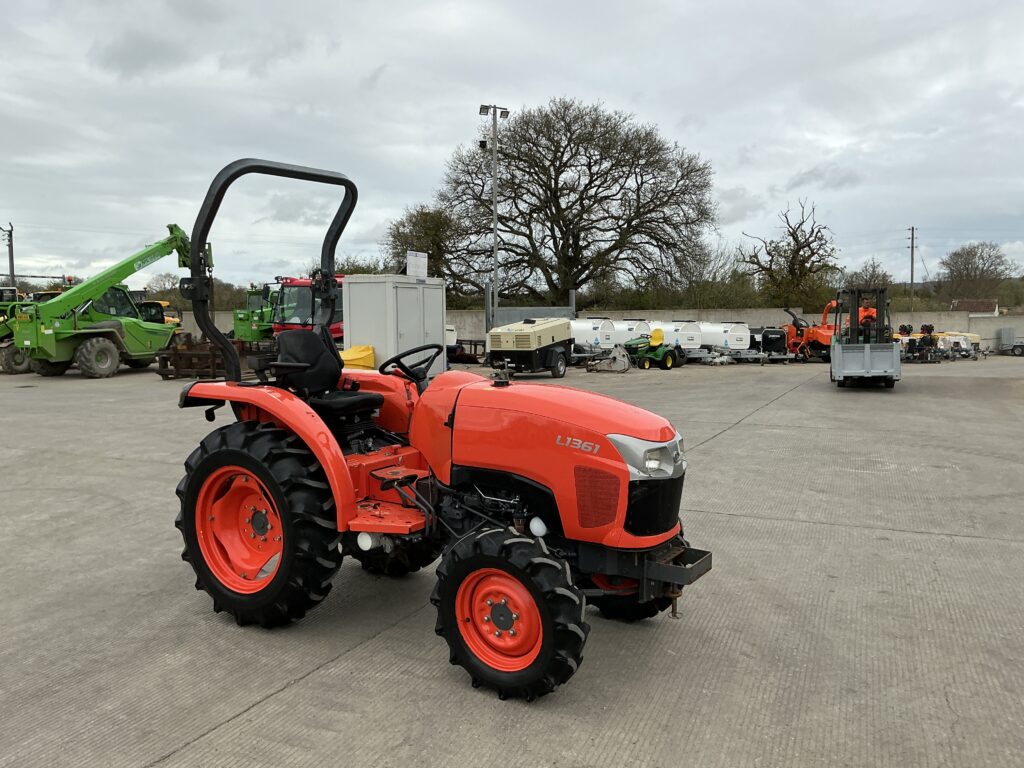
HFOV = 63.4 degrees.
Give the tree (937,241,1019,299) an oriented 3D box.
[{"bbox_3d":[53.389,-11.504,94.356,9.400,9.830,9.000,0,5,0],"label":"tree"}]

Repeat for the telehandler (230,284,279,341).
[{"bbox_3d":[-7.850,-2.126,29.226,2.150,2.500,4.600,1,5,12],"label":"telehandler"}]

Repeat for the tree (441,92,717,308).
[{"bbox_3d":[4.112,-10.360,51.292,17.600,15.060,16.500,0,5,0],"label":"tree"}]

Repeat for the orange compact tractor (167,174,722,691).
[{"bbox_3d":[-0.469,0.036,4.409,3.080,2.440,1.340,3,6,32],"label":"orange compact tractor"}]

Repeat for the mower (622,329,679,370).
[{"bbox_3d":[3.747,-0.982,23.600,1.100,1.170,1.800,4,6,37],"label":"mower"}]

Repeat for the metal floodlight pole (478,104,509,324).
[{"bbox_3d":[-0.521,-4.915,27.358,1.100,8.390,0.400,-3,5,-27],"label":"metal floodlight pole"}]

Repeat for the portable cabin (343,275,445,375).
[{"bbox_3d":[-2.905,-1.407,20.830,1.460,2.520,2.300,2,6,28],"label":"portable cabin"}]

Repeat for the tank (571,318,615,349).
[{"bbox_3d":[2.290,-1.482,24.800,1.500,0.840,1.100,3,6,35],"label":"tank"}]

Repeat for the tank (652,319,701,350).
[{"bbox_3d":[4.930,-1.508,25.600,1.100,0.840,1.500,-5,7,-43],"label":"tank"}]

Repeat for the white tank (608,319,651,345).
[{"bbox_3d":[3.327,-1.506,25.400,1.750,0.880,0.900,4,7,44],"label":"white tank"}]

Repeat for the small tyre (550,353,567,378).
[{"bbox_3d":[1.176,-0.474,20.950,0.190,0.620,0.620,3,6,33],"label":"small tyre"}]

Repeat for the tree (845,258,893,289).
[{"bbox_3d":[33.571,-8.545,77.550,4.900,6.860,4.800,0,5,0],"label":"tree"}]

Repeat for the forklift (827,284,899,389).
[{"bbox_3d":[7.820,-1.015,18.482,1.300,2.160,3.200,2,5,20],"label":"forklift"}]

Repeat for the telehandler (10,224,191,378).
[{"bbox_3d":[-10.850,-2.491,23.071,2.150,4.300,5.100,3,6,28],"label":"telehandler"}]

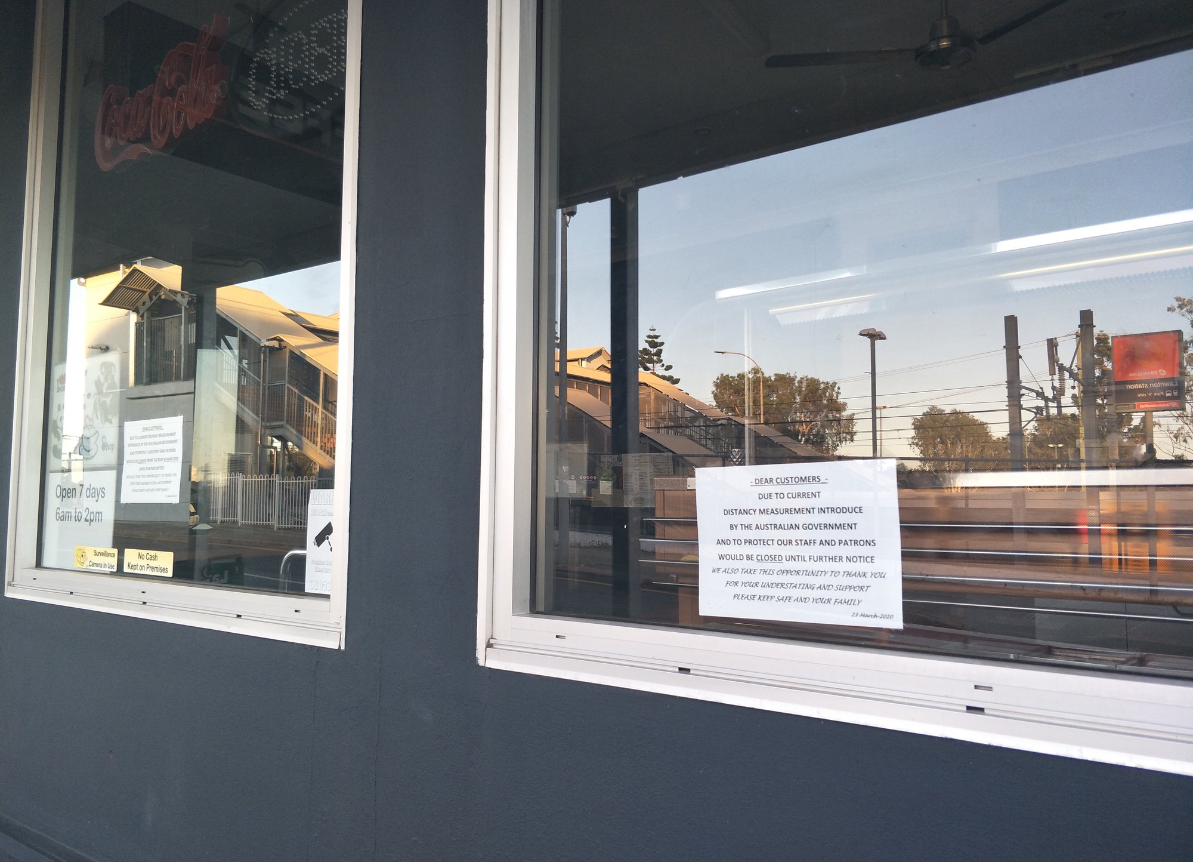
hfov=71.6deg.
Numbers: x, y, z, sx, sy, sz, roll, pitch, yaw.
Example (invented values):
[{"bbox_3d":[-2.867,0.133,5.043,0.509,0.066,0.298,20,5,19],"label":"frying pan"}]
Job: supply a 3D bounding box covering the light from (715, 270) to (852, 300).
[{"bbox_3d":[1.524,-1.164,6.622,1.200,0.080,0.120,-3,-6,34],"label":"light"}]

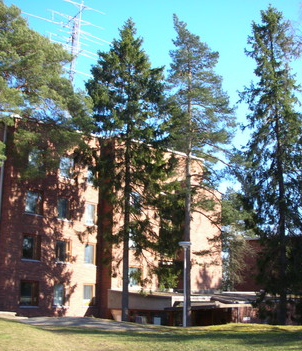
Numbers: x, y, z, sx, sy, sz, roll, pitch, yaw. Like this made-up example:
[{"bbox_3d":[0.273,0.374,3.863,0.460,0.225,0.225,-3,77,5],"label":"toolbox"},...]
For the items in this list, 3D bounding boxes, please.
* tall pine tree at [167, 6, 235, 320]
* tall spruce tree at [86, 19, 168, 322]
[{"bbox_3d":[2.383,-0.860,24.863,3.500,16.830,3.500,-1,-13,6],"label":"tall pine tree"},{"bbox_3d":[-1.375,-0.918,26.794,4.600,17.610,4.600,1,-13,-3],"label":"tall spruce tree"}]

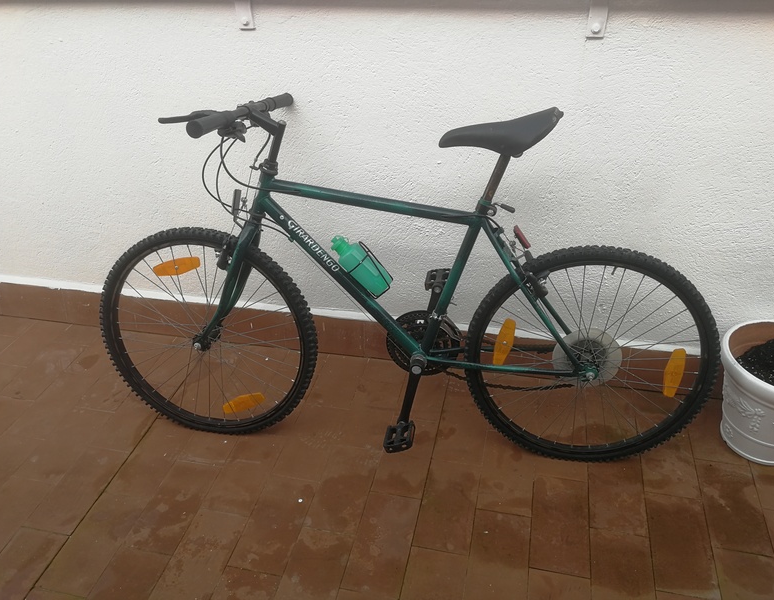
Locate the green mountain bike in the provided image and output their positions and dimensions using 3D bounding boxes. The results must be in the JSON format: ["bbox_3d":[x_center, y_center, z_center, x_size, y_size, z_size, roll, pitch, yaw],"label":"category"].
[{"bbox_3d":[0.007,-0.014,1.622,1.670,0.955,0.560,3,24,8],"label":"green mountain bike"}]

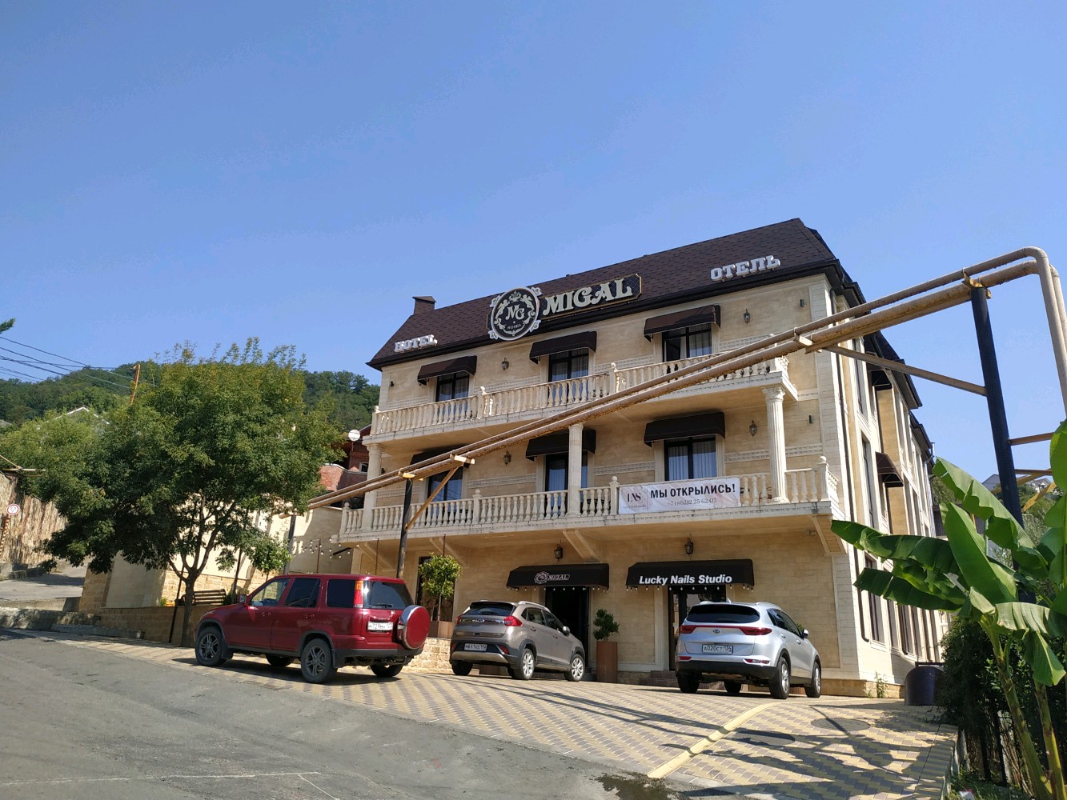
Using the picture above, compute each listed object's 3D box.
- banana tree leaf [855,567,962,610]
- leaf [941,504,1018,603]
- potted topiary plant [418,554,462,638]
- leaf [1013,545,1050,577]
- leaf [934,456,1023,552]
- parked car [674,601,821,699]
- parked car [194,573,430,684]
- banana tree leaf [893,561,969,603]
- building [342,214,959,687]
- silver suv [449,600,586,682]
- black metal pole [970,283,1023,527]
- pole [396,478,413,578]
[{"bbox_3d":[4.086,2.055,8.050,1.120,0.450,0.400,-1,-18,10],"label":"banana tree leaf"},{"bbox_3d":[3.922,1.352,6.500,0.620,0.820,0.350,-8,-21,30],"label":"leaf"},{"bbox_3d":[-2.196,4.618,17.400,1.020,2.000,1.000,-9,-22,31],"label":"potted topiary plant"},{"bbox_3d":[5.343,1.734,7.950,0.360,0.360,0.300,6,-18,-11],"label":"leaf"},{"bbox_3d":[4.095,0.962,6.800,0.780,0.720,0.400,-8,-21,30],"label":"leaf"},{"bbox_3d":[4.269,4.892,14.421,1.860,1.640,4.480,-9,-22,30],"label":"parked car"},{"bbox_3d":[-3.840,3.800,12.700,4.450,1.680,1.780,-7,-19,30],"label":"parked car"},{"bbox_3d":[3.597,1.646,6.700,0.680,0.330,0.350,-7,-21,27],"label":"banana tree leaf"},{"bbox_3d":[5.320,3.808,28.026,16.300,12.500,19.000,-9,-22,31],"label":"building"},{"bbox_3d":[-0.246,5.583,17.056,1.770,1.570,4.200,-7,-22,26],"label":"silver suv"},{"bbox_3d":[5.701,1.115,8.779,0.200,5.400,0.200,-8,-21,30],"label":"black metal pole"},{"bbox_3d":[-3.873,4.780,21.755,0.190,4.900,0.190,-8,-21,30],"label":"pole"}]

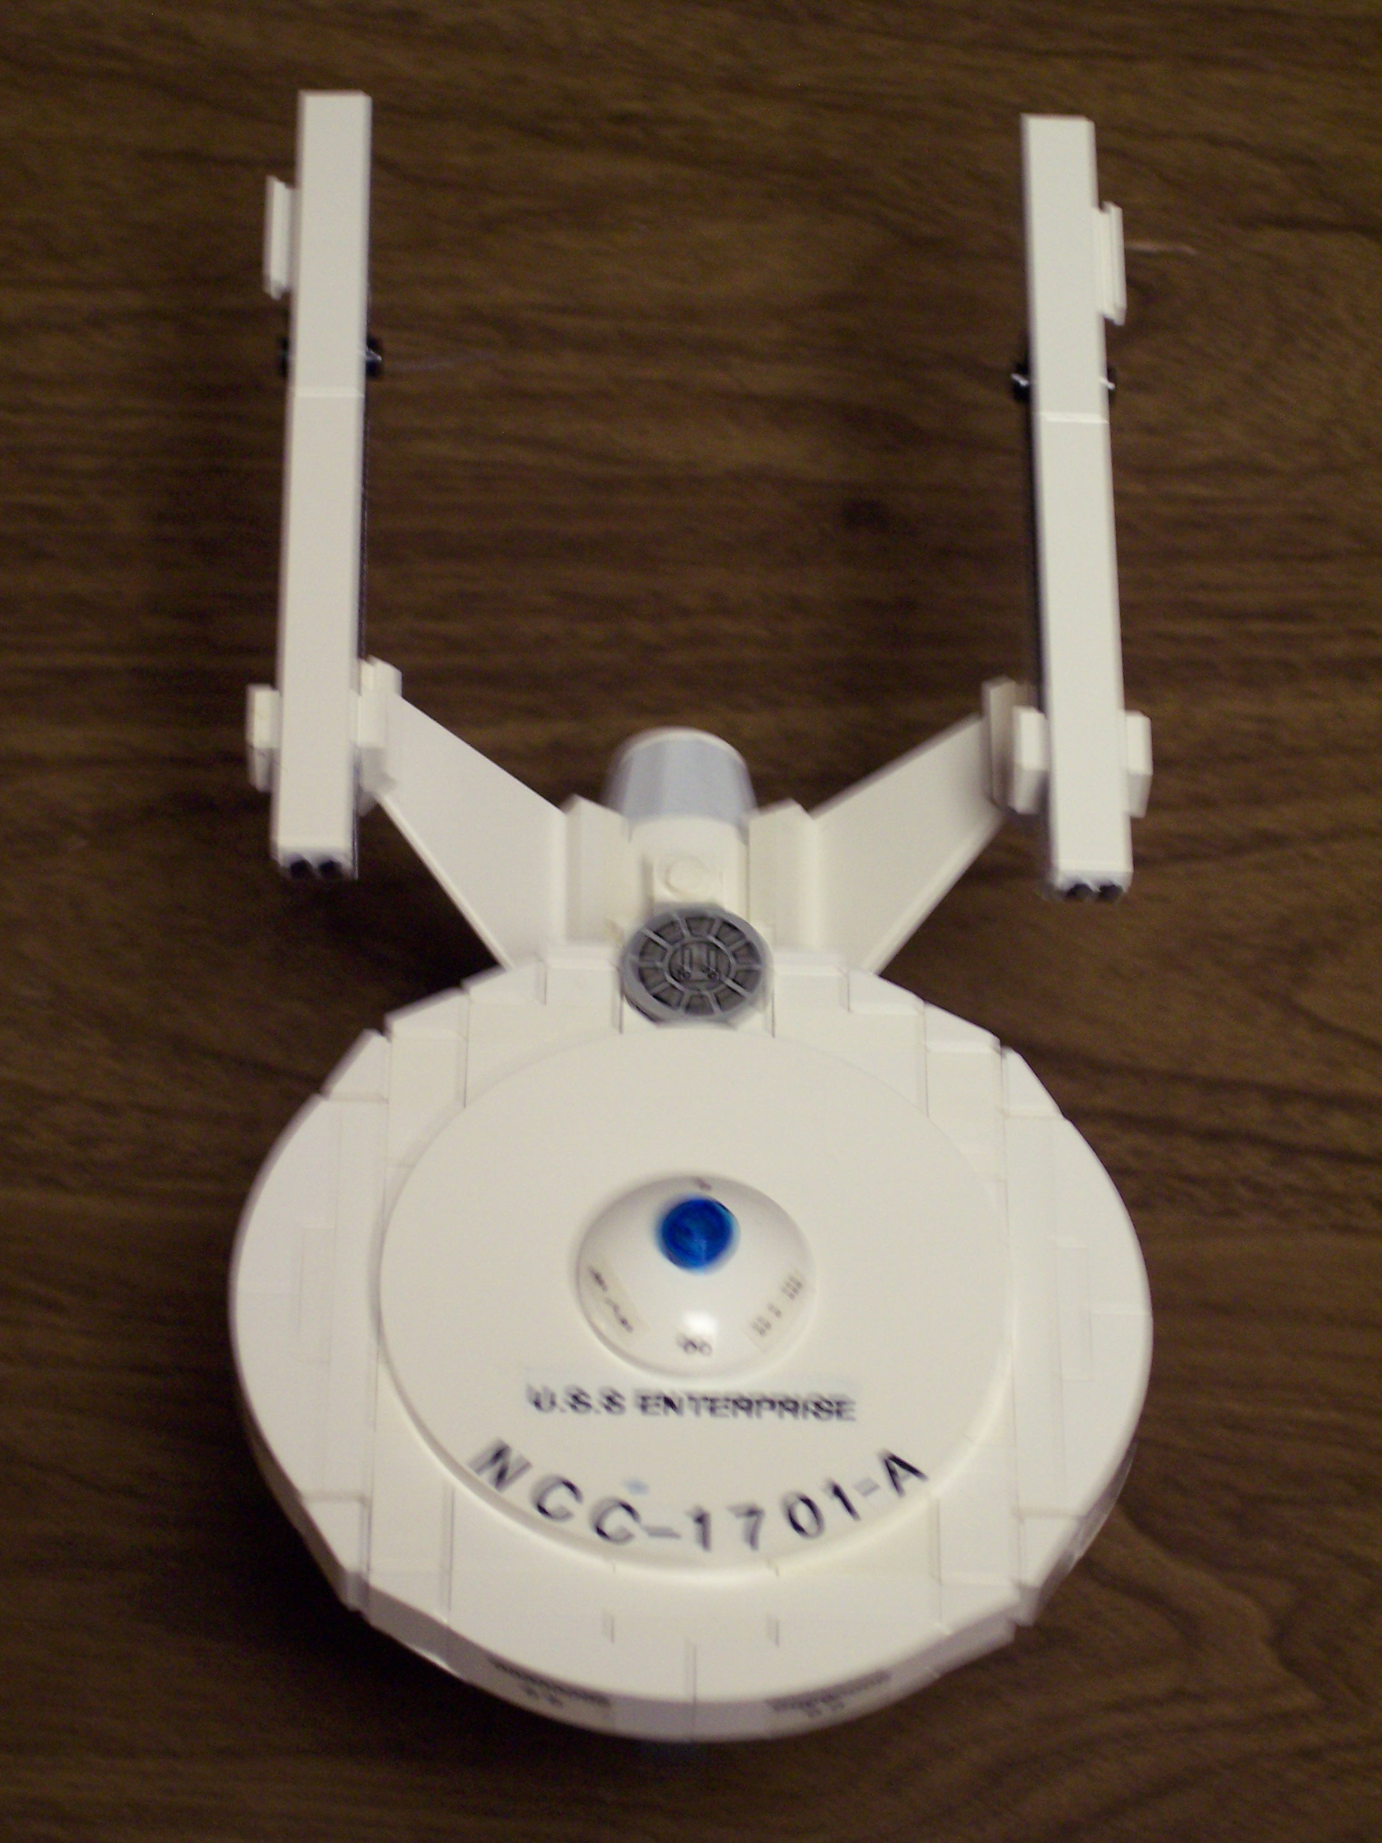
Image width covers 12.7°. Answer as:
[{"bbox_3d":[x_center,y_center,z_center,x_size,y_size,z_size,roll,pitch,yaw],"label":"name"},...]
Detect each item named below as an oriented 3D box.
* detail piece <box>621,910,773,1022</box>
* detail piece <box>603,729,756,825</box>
[{"bbox_3d":[0.001,0.006,0.654,0.016,0.004,0.016,1,54,-1],"label":"detail piece"},{"bbox_3d":[-0.001,-0.013,0.725,0.017,0.017,0.014,1,54,-1],"label":"detail piece"}]

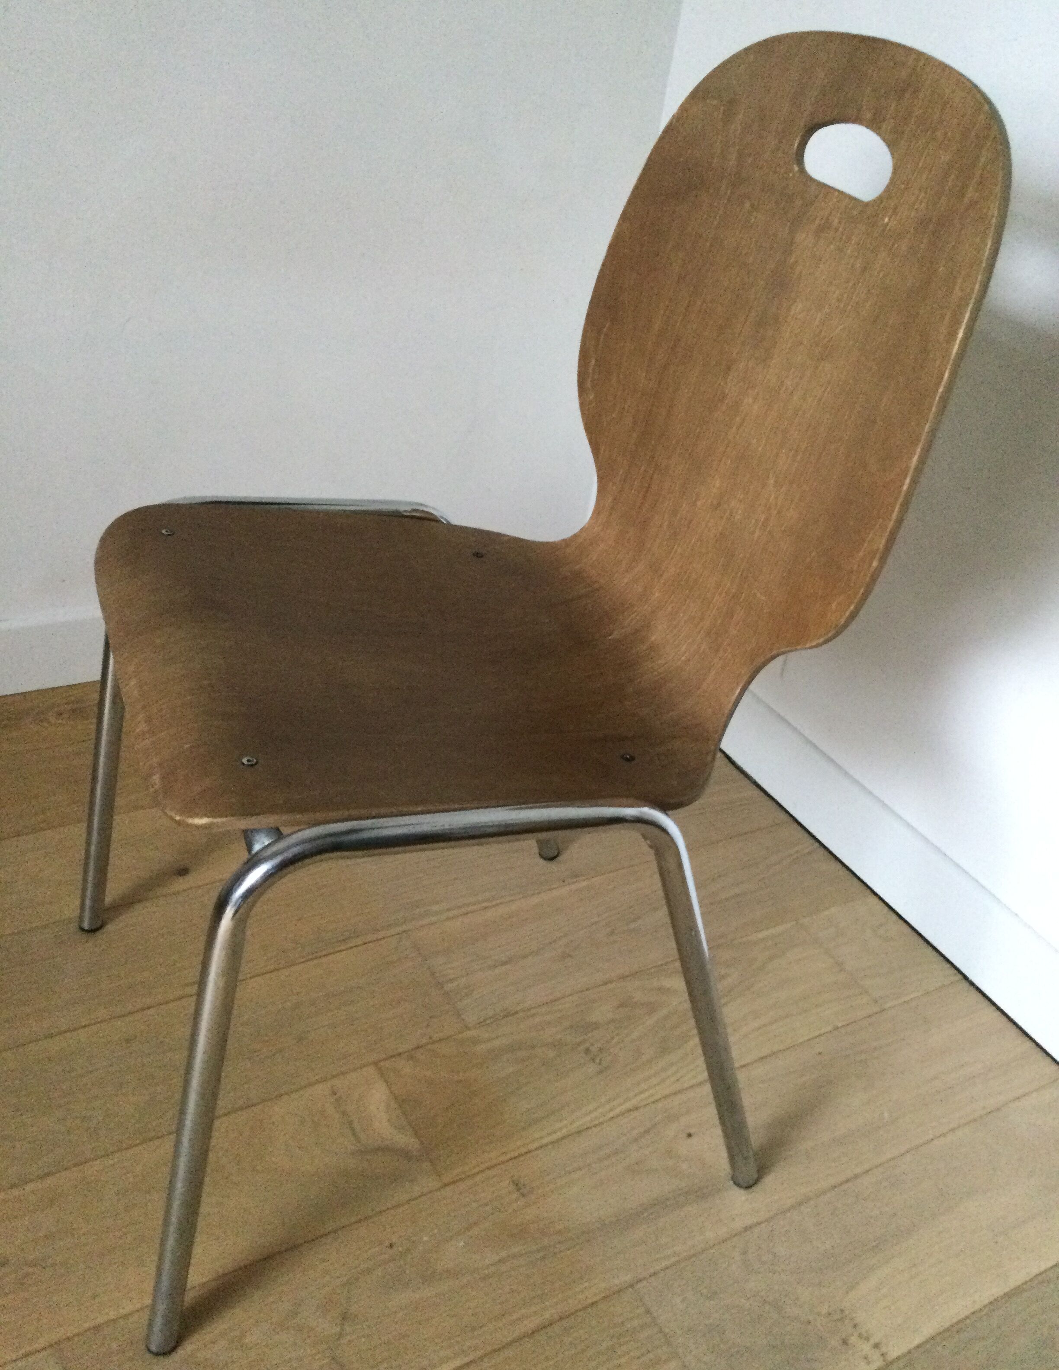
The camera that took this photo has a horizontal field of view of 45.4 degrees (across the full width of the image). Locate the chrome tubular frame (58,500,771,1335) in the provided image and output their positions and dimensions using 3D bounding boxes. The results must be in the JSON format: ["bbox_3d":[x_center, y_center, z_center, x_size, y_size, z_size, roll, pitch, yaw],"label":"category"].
[{"bbox_3d":[-0.085,0.138,1.019,0.500,0.446,0.452,-6,35,-23],"label":"chrome tubular frame"}]

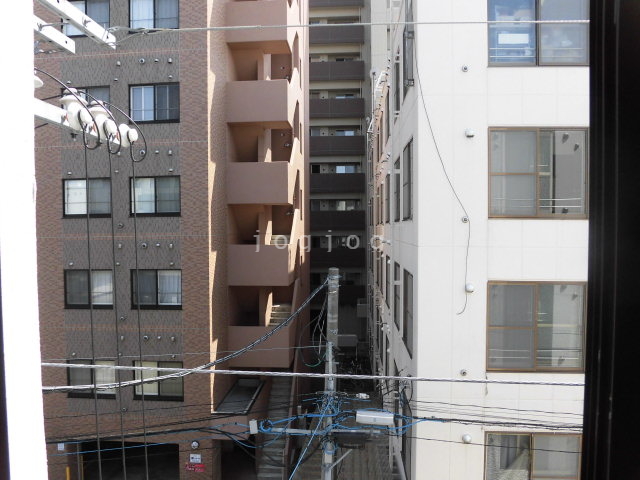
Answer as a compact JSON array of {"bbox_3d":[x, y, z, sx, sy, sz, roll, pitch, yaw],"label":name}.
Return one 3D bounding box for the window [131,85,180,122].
[{"bbox_3d":[-4.947,-4.089,13.326,1.568,1.200,0.120,0,2,5],"label":"window"}]

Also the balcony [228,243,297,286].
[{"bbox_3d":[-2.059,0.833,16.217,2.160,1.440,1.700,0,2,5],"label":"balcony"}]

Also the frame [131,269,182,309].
[{"bbox_3d":[-5.133,1.556,13.941,1.637,1.261,0.120,0,2,4],"label":"frame"}]

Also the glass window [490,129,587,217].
[{"bbox_3d":[3.853,-1.177,7.837,1.718,1.628,0.120,0,2,3],"label":"glass window"}]

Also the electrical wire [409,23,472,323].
[{"bbox_3d":[2.170,-1.193,7.909,1.023,5.080,0.120,0,2,3],"label":"electrical wire"}]

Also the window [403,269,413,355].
[{"bbox_3d":[1.889,1.518,9.412,0.120,1.676,1.782,0,2,5],"label":"window"}]

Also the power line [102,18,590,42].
[{"bbox_3d":[0.131,-1.402,2.910,3.181,0.090,0.060,0,2,3],"label":"power line"}]

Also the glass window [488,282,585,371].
[{"bbox_3d":[3.742,1.503,7.716,1.638,1.562,0.120,0,2,3],"label":"glass window"}]

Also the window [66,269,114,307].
[{"bbox_3d":[-7.349,1.567,14.108,1.626,1.261,0.120,0,2,4],"label":"window"}]

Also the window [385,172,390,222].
[{"bbox_3d":[2.320,-1.414,15.200,0.120,1.666,2.132,0,2,4],"label":"window"}]

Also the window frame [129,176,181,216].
[{"bbox_3d":[-5.139,-1.358,13.861,1.637,1.247,0.120,0,2,4],"label":"window frame"}]

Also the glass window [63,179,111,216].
[{"bbox_3d":[-7.124,-1.284,13.639,1.524,1.215,0.120,0,2,5],"label":"glass window"}]

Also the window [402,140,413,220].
[{"bbox_3d":[1.884,-1.219,9.357,0.120,1.626,1.826,0,2,5],"label":"window"}]

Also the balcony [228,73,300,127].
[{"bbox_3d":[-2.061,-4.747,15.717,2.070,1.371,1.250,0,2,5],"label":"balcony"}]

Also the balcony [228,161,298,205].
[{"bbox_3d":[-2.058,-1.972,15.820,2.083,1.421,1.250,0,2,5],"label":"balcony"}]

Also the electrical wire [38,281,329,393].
[{"bbox_3d":[-1.400,1.270,6.350,0.120,1.050,4.500,1,2,43],"label":"electrical wire"}]

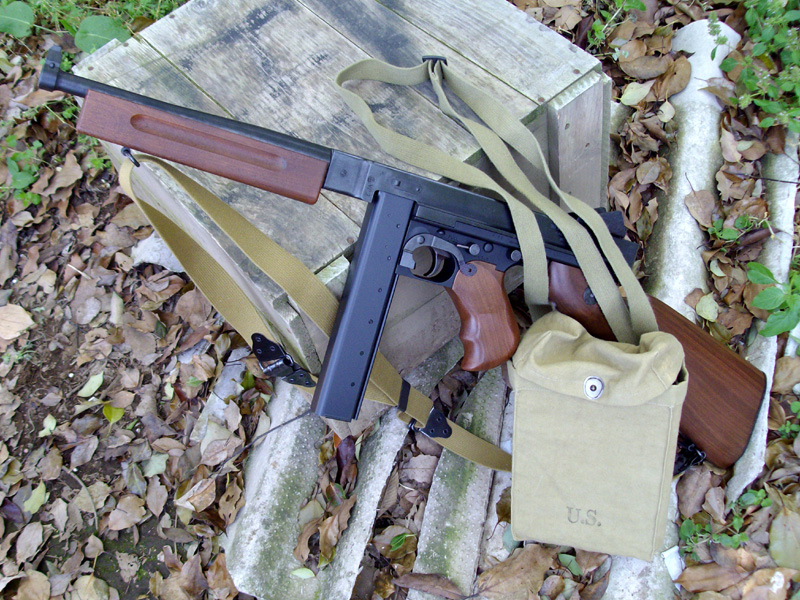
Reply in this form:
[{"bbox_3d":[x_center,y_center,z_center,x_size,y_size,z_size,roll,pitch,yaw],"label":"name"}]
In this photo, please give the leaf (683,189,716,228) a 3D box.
[{"bbox_3d":[0.430,-0.131,1.187,0.039,0.012,0.070,0,53,10],"label":"leaf"}]

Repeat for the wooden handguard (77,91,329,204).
[{"bbox_3d":[-0.175,-0.134,0.750,0.214,0.044,0.040,14,6,-18],"label":"wooden handguard"}]

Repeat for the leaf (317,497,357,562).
[{"bbox_3d":[-0.076,0.260,0.956,0.035,0.020,0.080,5,54,14],"label":"leaf"}]

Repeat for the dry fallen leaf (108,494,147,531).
[{"bbox_3d":[-0.333,0.260,1.013,0.049,0.012,0.045,-22,52,-7],"label":"dry fallen leaf"}]

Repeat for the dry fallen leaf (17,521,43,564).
[{"bbox_3d":[-0.450,0.294,1.009,0.033,0.011,0.053,2,53,11],"label":"dry fallen leaf"}]

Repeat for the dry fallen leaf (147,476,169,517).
[{"bbox_3d":[-0.299,0.241,1.024,0.024,0.010,0.055,-20,52,-5],"label":"dry fallen leaf"}]

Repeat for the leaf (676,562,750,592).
[{"bbox_3d":[0.331,0.294,0.880,0.082,0.014,0.030,-8,52,4],"label":"leaf"}]

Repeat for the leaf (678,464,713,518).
[{"bbox_3d":[0.331,0.216,0.946,0.031,0.014,0.066,17,57,22],"label":"leaf"}]

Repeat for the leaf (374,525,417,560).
[{"bbox_3d":[-0.005,0.277,0.953,0.048,0.014,0.040,-8,52,4],"label":"leaf"}]

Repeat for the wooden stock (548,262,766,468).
[{"bbox_3d":[0.279,0.057,0.919,0.114,0.332,0.043,-56,19,-1],"label":"wooden stock"}]

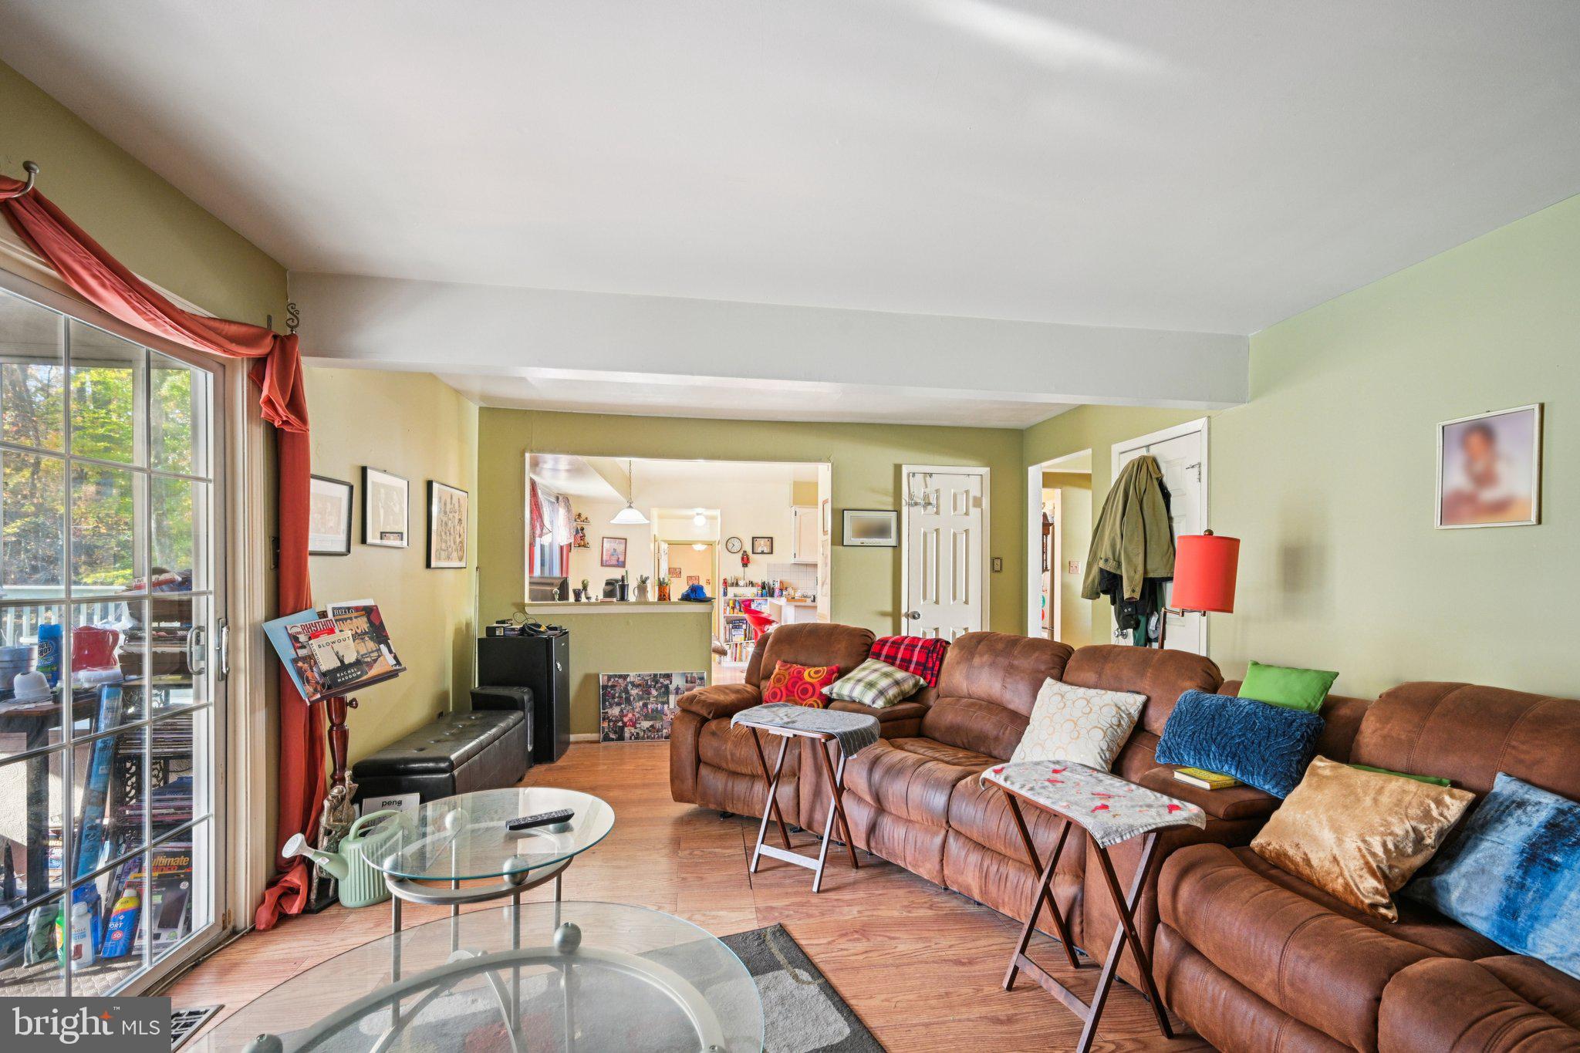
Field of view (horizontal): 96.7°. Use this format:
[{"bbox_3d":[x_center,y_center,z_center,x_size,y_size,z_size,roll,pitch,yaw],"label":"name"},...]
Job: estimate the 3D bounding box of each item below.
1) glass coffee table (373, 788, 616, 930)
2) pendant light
[{"bbox_3d":[-0.824,1.118,1.985,0.670,0.550,0.670,0,-1,-6],"label":"glass coffee table"},{"bbox_3d":[-1.571,-0.364,6.900,0.390,0.690,0.390,0,-1,-9],"label":"pendant light"}]

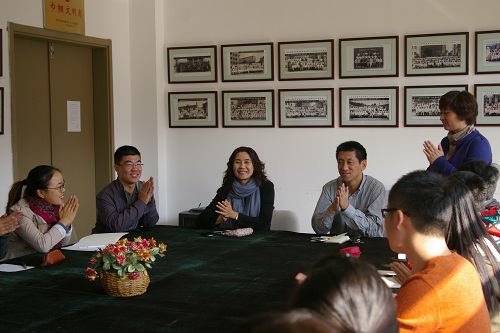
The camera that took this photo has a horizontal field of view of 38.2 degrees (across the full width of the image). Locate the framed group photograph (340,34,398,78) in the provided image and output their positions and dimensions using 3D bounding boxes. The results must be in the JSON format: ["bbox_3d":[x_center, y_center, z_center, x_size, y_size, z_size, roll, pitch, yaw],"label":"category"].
[{"bbox_3d":[1.073,-0.983,6.517,0.541,0.360,0.025,1,5,21],"label":"framed group photograph"}]

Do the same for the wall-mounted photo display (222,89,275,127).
[{"bbox_3d":[-0.016,-0.556,6.982,0.541,0.360,0.025,1,5,21],"label":"wall-mounted photo display"}]

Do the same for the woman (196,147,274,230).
[{"bbox_3d":[-0.080,0.489,4.429,0.500,1.200,0.680,0,4,13],"label":"woman"}]

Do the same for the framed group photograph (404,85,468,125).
[{"bbox_3d":[1.623,-0.523,6.307,0.543,0.359,0.025,1,5,22],"label":"framed group photograph"}]

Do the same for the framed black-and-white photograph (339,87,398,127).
[{"bbox_3d":[1.074,-0.532,6.532,0.543,0.359,0.025,1,5,22],"label":"framed black-and-white photograph"}]

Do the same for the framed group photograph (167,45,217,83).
[{"bbox_3d":[-0.577,-1.007,7.171,0.543,0.359,0.025,1,5,22],"label":"framed group photograph"}]

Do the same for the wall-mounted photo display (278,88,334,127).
[{"bbox_3d":[0.527,-0.547,6.768,0.541,0.360,0.025,1,5,21],"label":"wall-mounted photo display"}]

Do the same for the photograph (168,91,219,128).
[{"bbox_3d":[-0.569,-0.562,7.205,0.543,0.359,0.025,1,5,22],"label":"photograph"}]

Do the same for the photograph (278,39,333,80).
[{"bbox_3d":[0.523,-0.990,6.733,0.541,0.360,0.025,1,5,21],"label":"photograph"}]

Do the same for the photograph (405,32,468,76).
[{"bbox_3d":[1.626,-0.975,6.300,0.541,0.360,0.025,1,5,21],"label":"photograph"}]

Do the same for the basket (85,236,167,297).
[{"bbox_3d":[-0.499,0.393,2.875,0.310,0.205,0.250,-2,4,-10],"label":"basket"}]

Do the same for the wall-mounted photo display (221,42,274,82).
[{"bbox_3d":[-0.027,-0.998,6.946,0.543,0.359,0.025,1,5,22],"label":"wall-mounted photo display"}]

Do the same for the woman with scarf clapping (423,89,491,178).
[{"bbox_3d":[1.262,0.337,4.391,0.430,1.590,0.470,-3,5,-23],"label":"woman with scarf clapping"}]

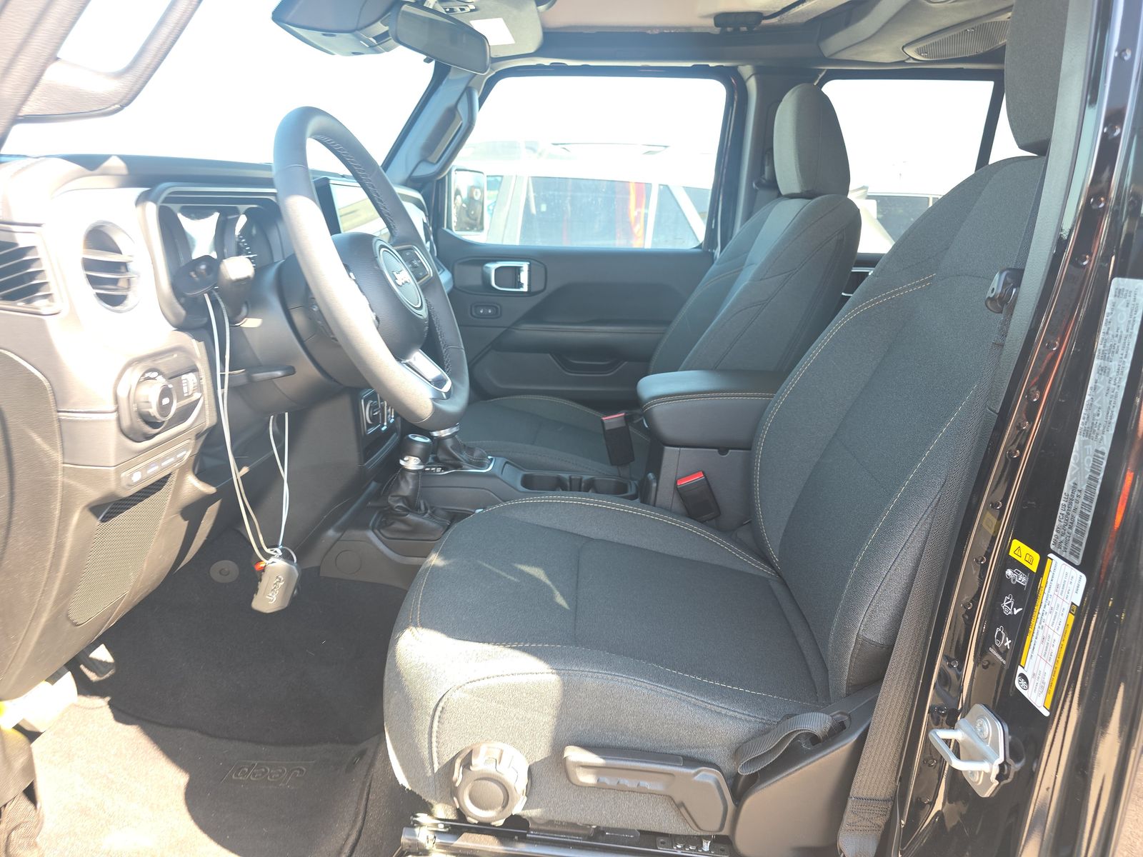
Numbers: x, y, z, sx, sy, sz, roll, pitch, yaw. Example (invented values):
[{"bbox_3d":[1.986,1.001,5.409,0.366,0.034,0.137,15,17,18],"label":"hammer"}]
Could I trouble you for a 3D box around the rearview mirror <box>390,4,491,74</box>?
[{"bbox_3d":[-0.201,-0.591,1.156,0.036,0.064,0.240,19,19,19],"label":"rearview mirror"}]

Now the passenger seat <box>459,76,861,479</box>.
[{"bbox_3d":[0.148,-0.252,1.591,0.790,0.870,0.530,2,14,2],"label":"passenger seat"}]

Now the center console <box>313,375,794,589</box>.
[{"bbox_3d":[0.033,0.071,1.296,0.870,0.340,0.270,2,14,2],"label":"center console"}]

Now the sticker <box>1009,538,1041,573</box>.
[{"bbox_3d":[0.326,0.091,0.546,0.002,0.014,0.037,2,14,2],"label":"sticker"}]

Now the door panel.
[{"bbox_3d":[-0.009,-0.257,1.928,0.730,0.470,0.090,2,14,2],"label":"door panel"}]

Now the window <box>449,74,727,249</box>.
[{"bbox_3d":[0.024,-0.646,1.860,0.670,0.385,0.030,2,19,2],"label":"window"}]

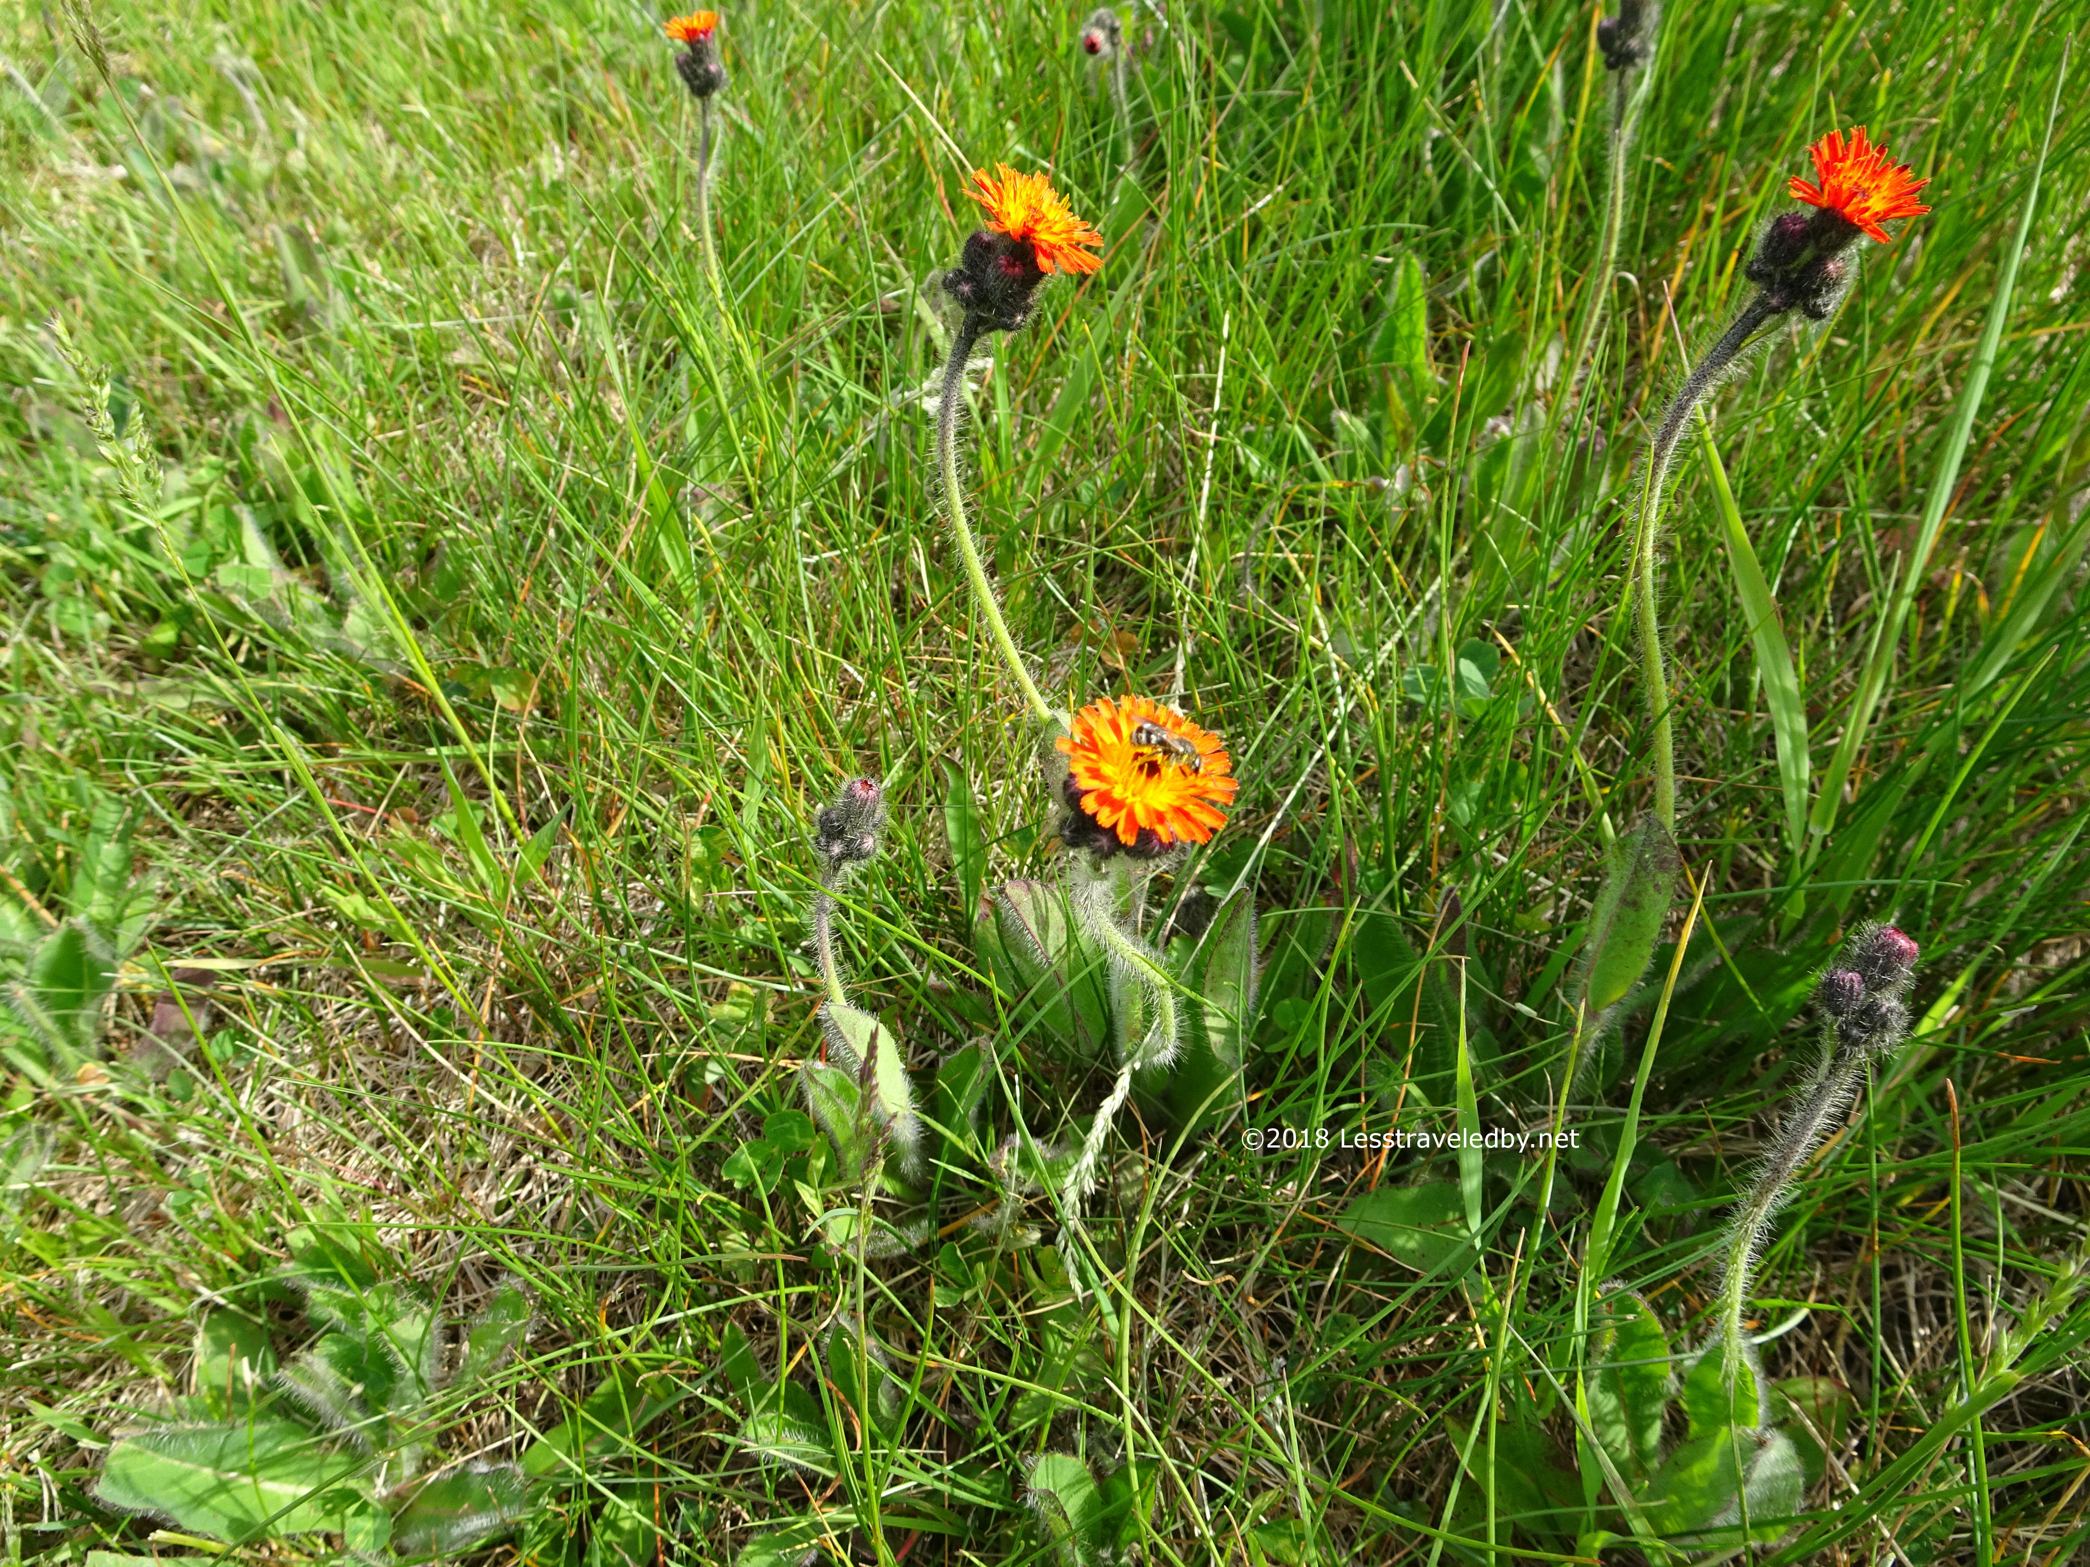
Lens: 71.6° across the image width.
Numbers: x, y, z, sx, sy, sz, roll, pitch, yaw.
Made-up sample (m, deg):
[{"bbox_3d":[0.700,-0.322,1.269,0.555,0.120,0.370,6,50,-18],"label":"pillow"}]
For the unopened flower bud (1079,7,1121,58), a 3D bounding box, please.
[{"bbox_3d":[0.016,-0.218,0.420,0.012,0.013,0.012,-17,51,10],"label":"unopened flower bud"}]

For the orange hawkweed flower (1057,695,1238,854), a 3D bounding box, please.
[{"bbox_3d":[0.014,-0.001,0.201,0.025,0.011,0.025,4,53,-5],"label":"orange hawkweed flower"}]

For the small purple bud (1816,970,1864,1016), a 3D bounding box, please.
[{"bbox_3d":[0.097,0.026,0.177,0.006,0.006,0.006,11,33,30],"label":"small purple bud"}]

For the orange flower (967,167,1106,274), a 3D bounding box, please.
[{"bbox_3d":[-0.002,-0.081,0.210,0.023,0.010,0.023,30,36,-11],"label":"orange flower"}]

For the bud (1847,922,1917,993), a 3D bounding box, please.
[{"bbox_3d":[0.102,0.021,0.176,0.007,0.009,0.007,-16,55,-41],"label":"bud"}]

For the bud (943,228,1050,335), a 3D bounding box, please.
[{"bbox_3d":[-0.007,-0.073,0.212,0.015,0.014,0.015,19,35,-8],"label":"bud"}]

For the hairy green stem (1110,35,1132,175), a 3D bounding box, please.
[{"bbox_3d":[0.023,-0.203,0.435,0.004,0.040,0.004,-5,44,5],"label":"hairy green stem"}]

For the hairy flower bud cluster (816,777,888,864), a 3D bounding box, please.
[{"bbox_3d":[-0.035,0.007,0.265,0.013,0.016,0.013,7,43,-7],"label":"hairy flower bud cluster"}]

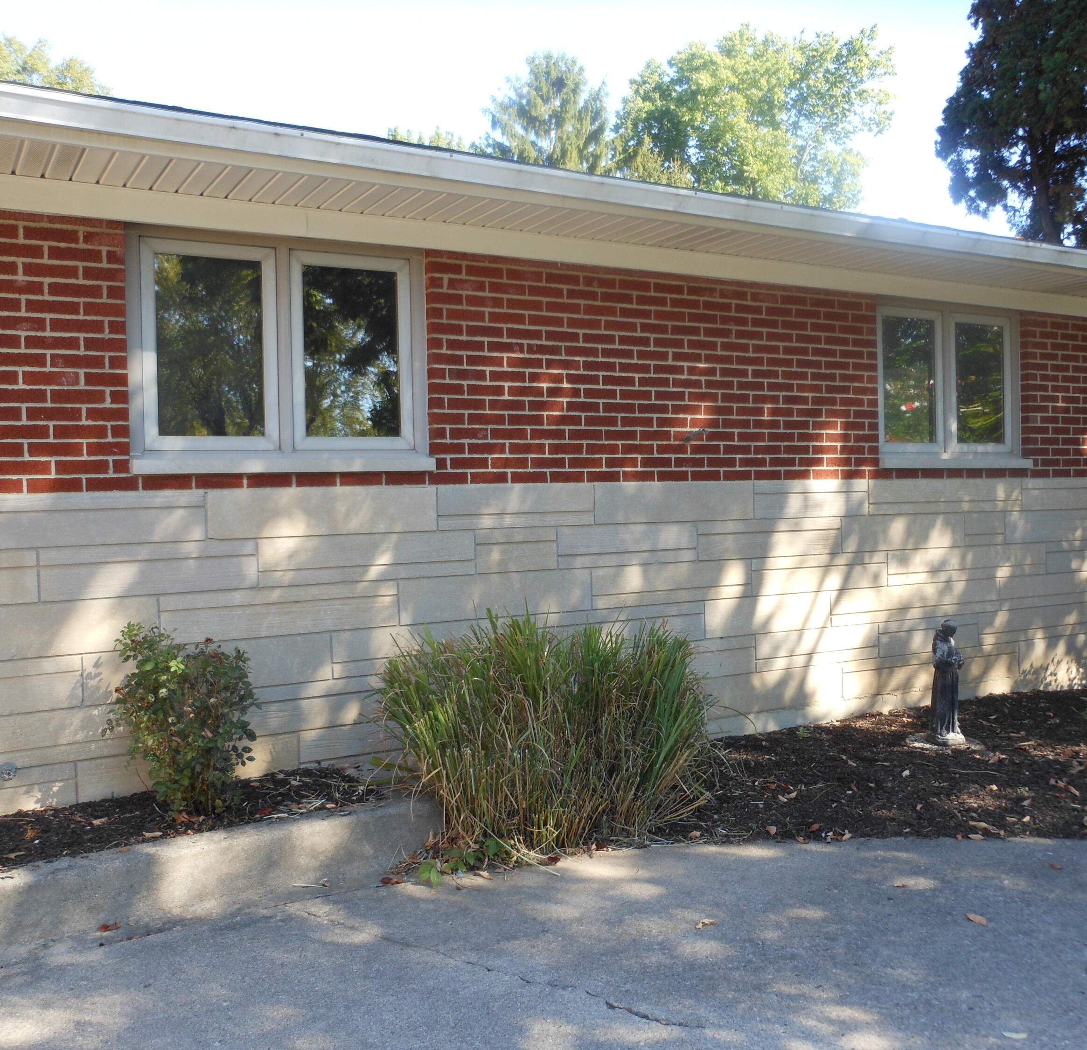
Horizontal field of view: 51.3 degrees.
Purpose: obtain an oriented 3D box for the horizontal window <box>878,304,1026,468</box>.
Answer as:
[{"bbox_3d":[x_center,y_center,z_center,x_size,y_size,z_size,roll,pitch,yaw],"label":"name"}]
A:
[{"bbox_3d":[2.573,-0.852,7.058,1.336,1.003,0.110,-2,2,-30],"label":"horizontal window"}]

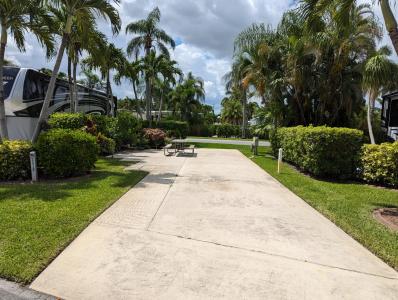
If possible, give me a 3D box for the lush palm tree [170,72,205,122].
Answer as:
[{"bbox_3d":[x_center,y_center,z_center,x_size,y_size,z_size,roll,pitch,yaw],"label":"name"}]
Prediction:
[{"bbox_3d":[-1.358,-5.389,32.635,4.100,7.800,4.100,0,5,0],"label":"lush palm tree"}]

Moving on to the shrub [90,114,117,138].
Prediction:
[{"bbox_3d":[-5.237,-0.852,14.989,1.450,1.950,1.300,0,6,0],"label":"shrub"}]

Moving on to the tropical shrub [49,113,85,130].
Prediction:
[{"bbox_3d":[-5.755,-0.523,12.005,1.600,2.050,1.600,0,5,0],"label":"tropical shrub"}]

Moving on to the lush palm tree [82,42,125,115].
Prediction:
[{"bbox_3d":[-5.999,-3.491,17.547,2.800,6.900,2.800,0,5,0],"label":"lush palm tree"}]

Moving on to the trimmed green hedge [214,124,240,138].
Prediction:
[{"bbox_3d":[3.145,-2.127,30.438,2.900,1.450,1.200,0,6,0],"label":"trimmed green hedge"}]

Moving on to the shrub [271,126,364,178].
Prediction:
[{"bbox_3d":[4.100,-0.142,10.437,1.300,1.430,4.800,0,6,0],"label":"shrub"}]

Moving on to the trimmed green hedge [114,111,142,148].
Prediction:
[{"bbox_3d":[-4.774,-1.367,18.454,1.750,2.500,1.700,0,5,0],"label":"trimmed green hedge"}]

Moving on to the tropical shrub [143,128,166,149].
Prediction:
[{"bbox_3d":[-2.817,-0.770,17.610,1.400,1.270,1.300,0,6,0],"label":"tropical shrub"}]

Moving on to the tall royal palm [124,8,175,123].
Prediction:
[{"bbox_3d":[-4.732,-7.305,26.423,4.900,12.800,4.900,0,5,0],"label":"tall royal palm"}]

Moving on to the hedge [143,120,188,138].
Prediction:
[{"bbox_3d":[-3.058,-1.712,24.450,4.100,1.800,1.300,0,6,0],"label":"hedge"}]

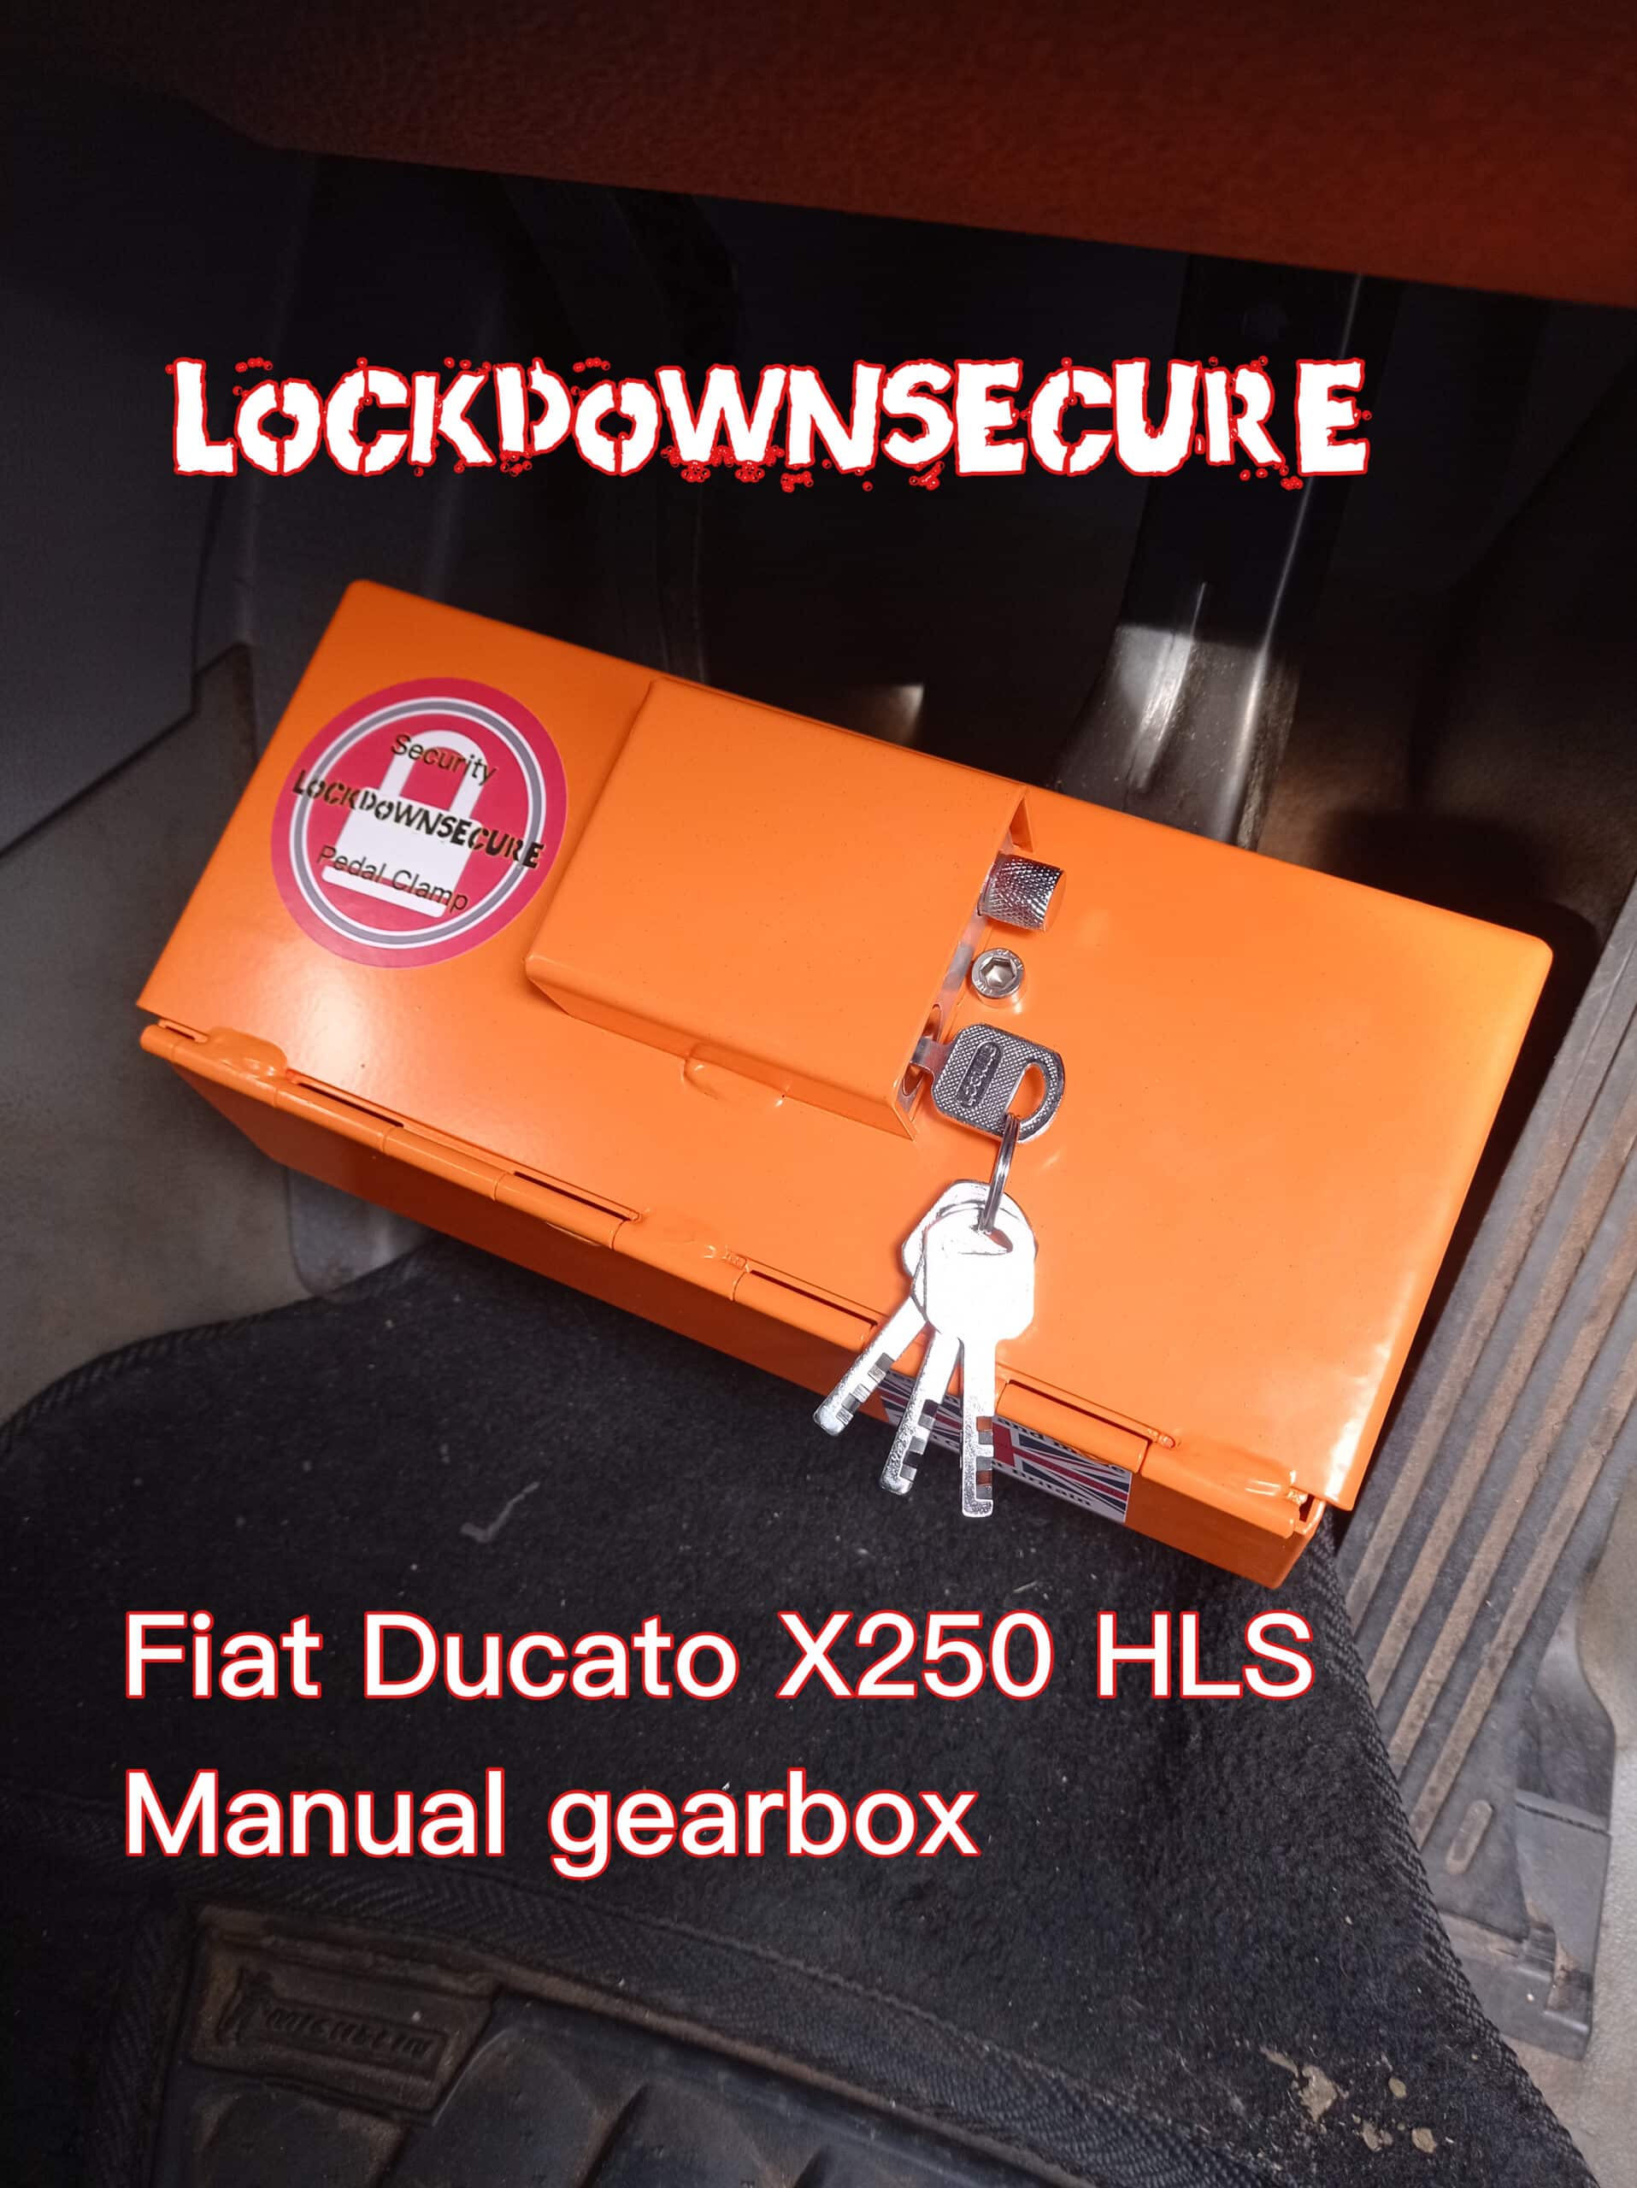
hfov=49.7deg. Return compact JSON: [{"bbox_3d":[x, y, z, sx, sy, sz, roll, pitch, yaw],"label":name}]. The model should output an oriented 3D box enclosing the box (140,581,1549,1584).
[{"bbox_3d":[-0.007,-0.014,0.465,0.337,0.112,0.157,21,80,17],"label":"box"}]

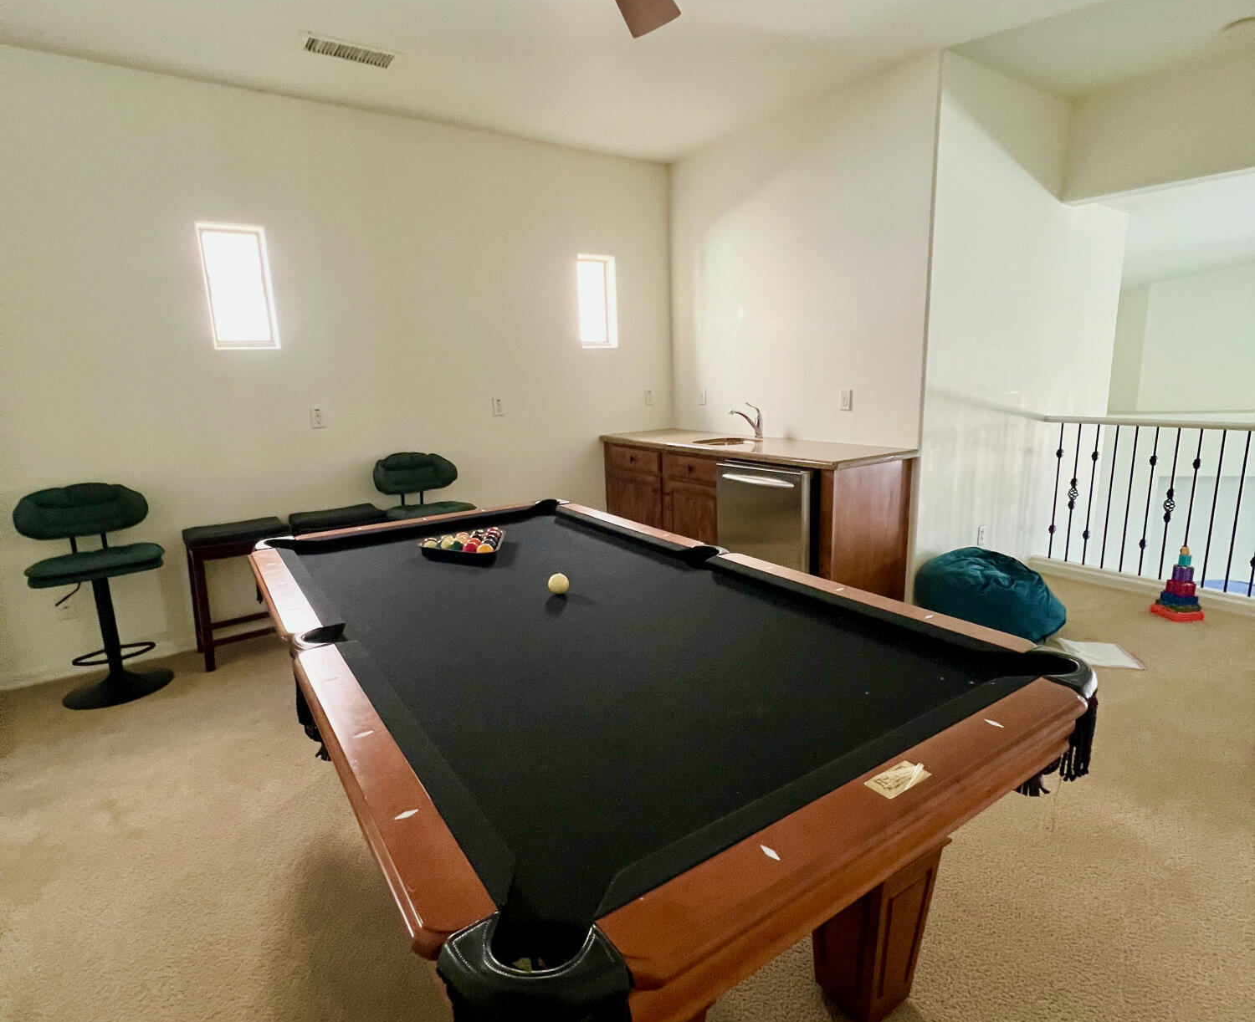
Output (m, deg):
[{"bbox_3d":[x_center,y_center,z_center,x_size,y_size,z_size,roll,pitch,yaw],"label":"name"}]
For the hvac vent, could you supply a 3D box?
[{"bbox_3d":[-1.307,-2.154,2.971,0.410,0.020,0.190,-10,15,-32],"label":"hvac vent"}]

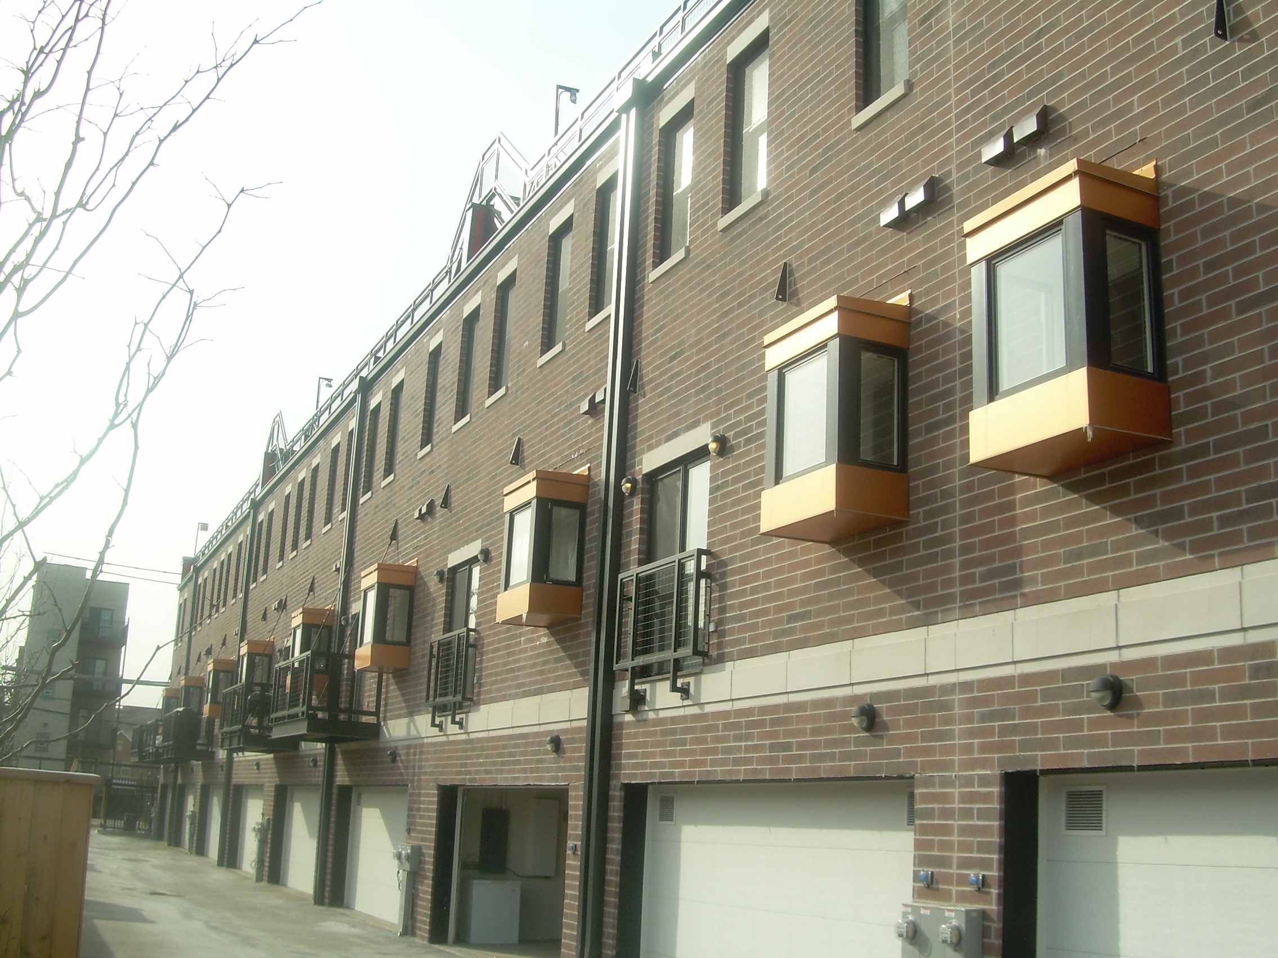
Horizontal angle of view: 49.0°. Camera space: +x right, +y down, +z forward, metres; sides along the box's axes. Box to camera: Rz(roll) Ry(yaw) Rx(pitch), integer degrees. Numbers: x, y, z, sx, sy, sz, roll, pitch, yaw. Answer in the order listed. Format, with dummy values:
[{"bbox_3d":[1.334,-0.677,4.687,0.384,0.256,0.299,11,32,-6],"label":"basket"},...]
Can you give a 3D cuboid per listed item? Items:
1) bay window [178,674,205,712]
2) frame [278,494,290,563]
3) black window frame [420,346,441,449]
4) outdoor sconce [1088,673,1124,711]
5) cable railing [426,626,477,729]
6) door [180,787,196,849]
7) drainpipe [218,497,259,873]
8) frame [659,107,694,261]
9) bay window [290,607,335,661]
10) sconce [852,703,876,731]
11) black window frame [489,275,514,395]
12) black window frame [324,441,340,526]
[{"bbox_3d":[-14.108,6.988,44.104,0.625,1.620,1.050,9,-15,-23],"label":"bay window"},{"bbox_3d":[-8.395,1.163,33.542,0.140,1.700,0.700,9,-15,-23],"label":"frame"},{"bbox_3d":[-3.261,-1.306,22.478,0.140,1.700,0.690,9,-15,-23],"label":"black window frame"},{"bbox_3d":[2.542,1.171,7.745,0.165,0.205,0.205,9,-15,-23],"label":"outdoor sconce"},{"bbox_3d":[-2.536,2.731,18.837,0.160,1.290,1.650,9,-15,-23],"label":"cable railing"},{"bbox_3d":[-13.931,10.667,44.062,0.080,2.126,4.800,9,-15,-23],"label":"door"},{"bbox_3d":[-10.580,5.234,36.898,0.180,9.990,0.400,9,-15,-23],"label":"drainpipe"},{"bbox_3d":[0.427,-3.052,14.648,0.140,1.700,0.860,9,-15,-23],"label":"frame"},{"bbox_3d":[-6.291,3.255,26.796,0.610,1.645,1.040,9,-15,-23],"label":"bay window"},{"bbox_3d":[1.540,1.671,9.819,0.150,0.200,0.200,9,-15,-23],"label":"sconce"},{"bbox_3d":[-1.790,-1.959,19.085,0.130,1.625,0.810,9,-15,-23],"label":"black window frame"},{"bbox_3d":[-6.239,0.126,28.869,0.140,1.700,0.840,9,-15,-23],"label":"black window frame"}]

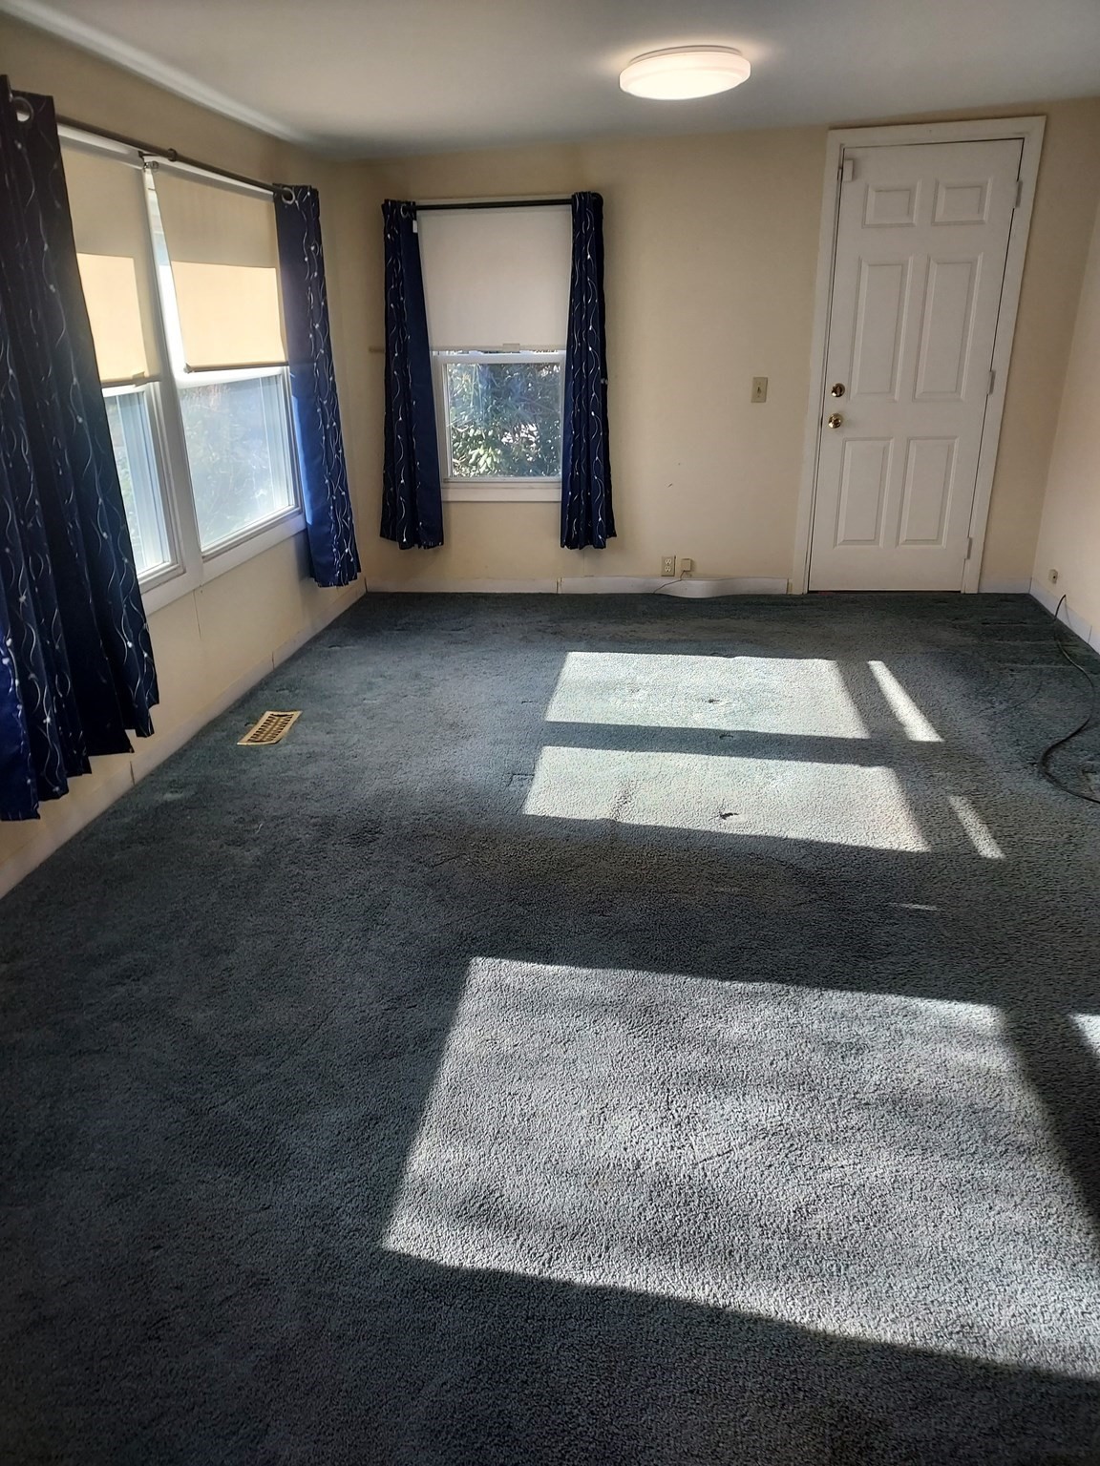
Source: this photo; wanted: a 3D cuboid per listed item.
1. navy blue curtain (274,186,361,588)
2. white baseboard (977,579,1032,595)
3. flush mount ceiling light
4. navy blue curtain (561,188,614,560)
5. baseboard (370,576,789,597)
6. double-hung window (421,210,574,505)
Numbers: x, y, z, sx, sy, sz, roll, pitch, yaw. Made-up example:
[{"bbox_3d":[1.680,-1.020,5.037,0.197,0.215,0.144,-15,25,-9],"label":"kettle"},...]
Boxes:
[{"bbox_3d":[-1.016,-1.488,4.502,0.130,1.630,0.350,2,23,8],"label":"navy blue curtain"},{"bbox_3d":[2.320,-0.751,5.179,0.255,0.084,0.015,1,23,6],"label":"white baseboard"},{"bbox_3d":[0.432,-2.114,3.260,0.410,0.085,0.410,1,23,6],"label":"flush mount ceiling light"},{"bbox_3d":[0.186,-1.699,4.929,0.260,1.630,0.110,1,23,6],"label":"navy blue curtain"},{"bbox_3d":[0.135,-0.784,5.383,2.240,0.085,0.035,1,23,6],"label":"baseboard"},{"bbox_3d":[-0.245,-1.843,5.013,0.800,1.385,0.100,1,23,6],"label":"double-hung window"}]

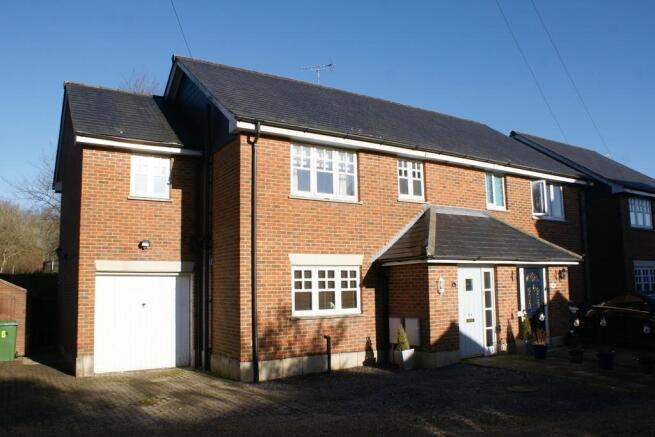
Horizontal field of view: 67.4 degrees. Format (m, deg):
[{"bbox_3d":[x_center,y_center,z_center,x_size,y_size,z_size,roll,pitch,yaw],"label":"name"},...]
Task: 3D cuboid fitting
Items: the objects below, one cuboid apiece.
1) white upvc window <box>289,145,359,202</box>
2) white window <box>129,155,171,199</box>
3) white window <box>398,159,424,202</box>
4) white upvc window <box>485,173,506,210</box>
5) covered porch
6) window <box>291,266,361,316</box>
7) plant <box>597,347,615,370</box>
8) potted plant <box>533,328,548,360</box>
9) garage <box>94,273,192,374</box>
[{"bbox_3d":[-0.074,-0.967,10.871,1.718,1.148,0.134,4,-9,-32],"label":"white upvc window"},{"bbox_3d":[-4.029,-0.892,11.143,0.863,1.015,0.134,4,-9,-32],"label":"white window"},{"bbox_3d":[2.025,-0.930,12.217,0.845,0.961,0.134,4,-9,-32],"label":"white window"},{"bbox_3d":[4.694,-0.742,13.905,0.765,1.006,0.134,4,-9,-32],"label":"white upvc window"},{"bbox_3d":[3.963,1.458,12.117,5.554,3.649,1.469,4,-9,-32],"label":"covered porch"},{"bbox_3d":[-0.023,1.549,10.520,1.727,1.032,0.134,4,-9,-32],"label":"window"},{"bbox_3d":[5.312,2.655,9.431,0.320,0.445,0.320,4,-9,-32],"label":"plant"},{"bbox_3d":[4.629,2.726,10.742,0.320,0.659,0.320,4,-9,-32],"label":"potted plant"},{"bbox_3d":[-4.001,2.221,10.717,1.994,2.065,0.311,4,-9,-32],"label":"garage"}]

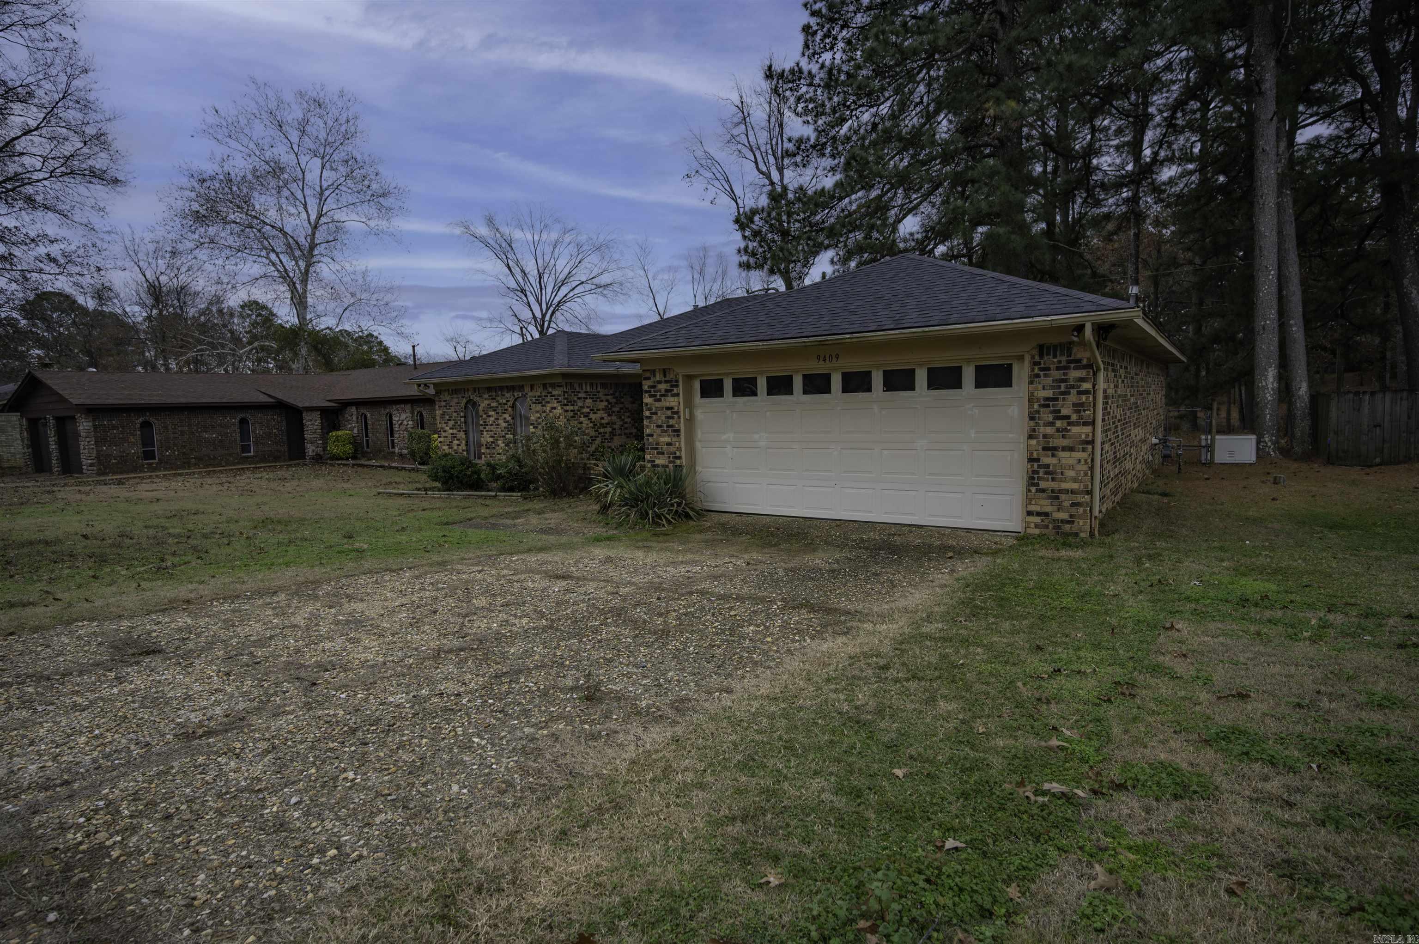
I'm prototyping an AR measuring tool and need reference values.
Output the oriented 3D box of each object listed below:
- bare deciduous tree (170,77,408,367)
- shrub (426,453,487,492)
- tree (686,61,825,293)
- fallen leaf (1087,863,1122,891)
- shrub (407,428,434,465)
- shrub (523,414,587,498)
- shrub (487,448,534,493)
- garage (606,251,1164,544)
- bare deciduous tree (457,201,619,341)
[{"bbox_3d":[-27.094,-13.297,46.061,15.716,23.289,15.716,2,7,35],"label":"bare deciduous tree"},{"bbox_3d":[-5.872,0.013,16.400,1.350,0.920,1.250,2,7,35],"label":"shrub"},{"bbox_3d":[2.533,-10.832,35.289,7.800,18.254,7.800,2,7,35],"label":"tree"},{"bbox_3d":[1.405,1.443,2.524,0.125,0.030,0.105,-2,6,0],"label":"fallen leaf"},{"bbox_3d":[-10.834,-0.957,26.600,1.050,1.420,1.050,2,7,35],"label":"shrub"},{"bbox_3d":[-3.272,-0.329,15.000,1.400,1.680,1.350,-2,6,0],"label":"shrub"},{"bbox_3d":[-4.462,-0.037,15.900,1.100,0.970,1.100,2,7,35],"label":"shrub"},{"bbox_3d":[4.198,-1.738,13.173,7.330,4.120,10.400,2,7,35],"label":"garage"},{"bbox_3d":[-8.363,-7.054,34.619,8.367,11.736,8.367,2,7,35],"label":"bare deciduous tree"}]

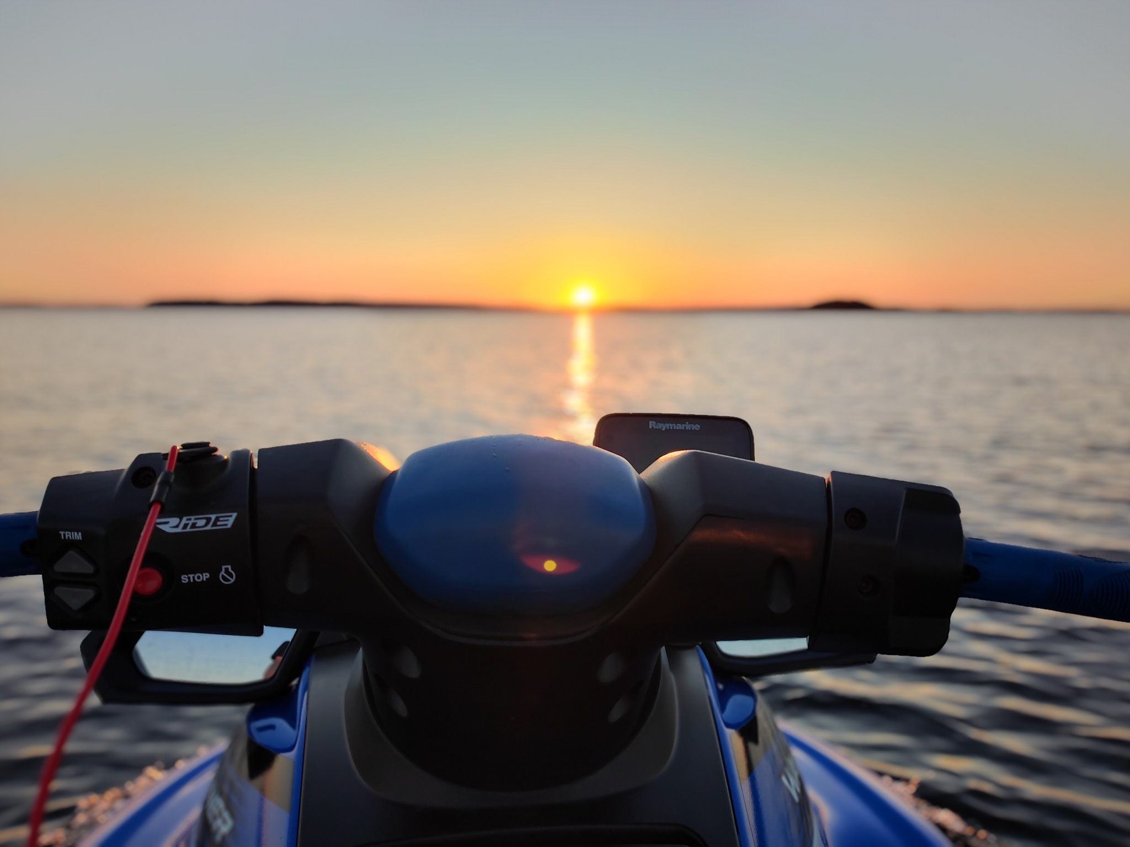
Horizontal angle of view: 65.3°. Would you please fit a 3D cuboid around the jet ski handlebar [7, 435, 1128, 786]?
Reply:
[{"bbox_3d":[-0.026,0.110,0.535,0.770,0.220,0.230,1,7,-3],"label":"jet ski handlebar"}]

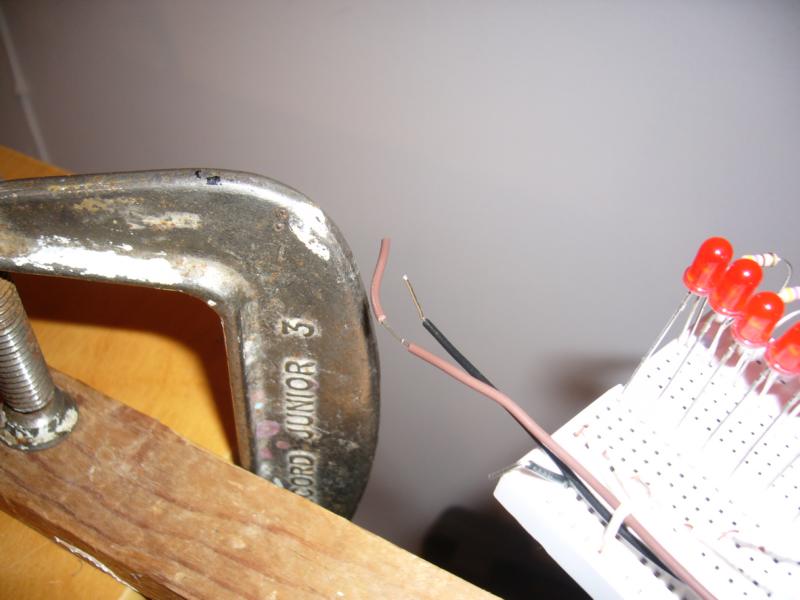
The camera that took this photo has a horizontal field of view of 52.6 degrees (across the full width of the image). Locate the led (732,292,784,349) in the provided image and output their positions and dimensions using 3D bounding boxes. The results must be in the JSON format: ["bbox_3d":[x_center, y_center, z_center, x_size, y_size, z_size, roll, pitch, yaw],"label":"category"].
[{"bbox_3d":[0.053,0.002,0.119,0.006,0.009,0.006,1,50,-1],"label":"led"}]

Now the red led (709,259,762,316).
[{"bbox_3d":[0.049,-0.002,0.118,0.006,0.009,0.006,1,53,-1],"label":"red led"}]

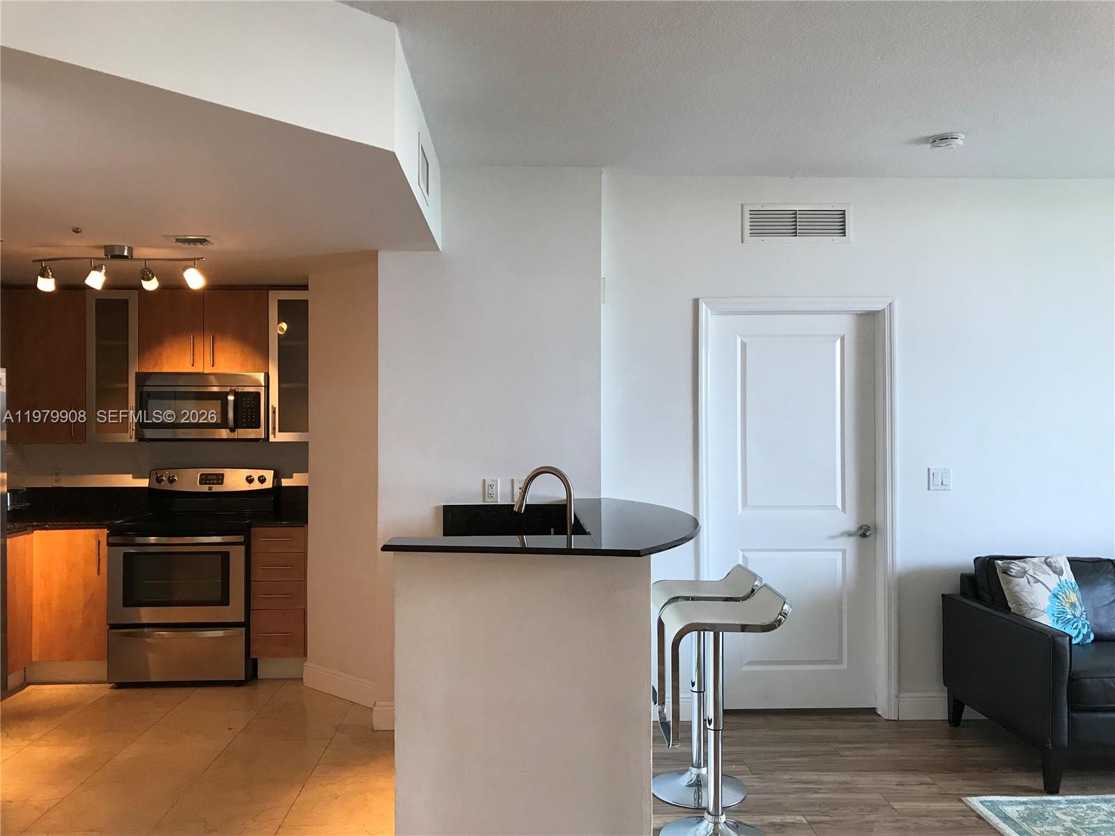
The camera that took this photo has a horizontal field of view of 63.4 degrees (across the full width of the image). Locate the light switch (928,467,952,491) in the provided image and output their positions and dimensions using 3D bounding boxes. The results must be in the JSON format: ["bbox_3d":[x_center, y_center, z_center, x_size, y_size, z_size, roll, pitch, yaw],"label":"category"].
[{"bbox_3d":[1.918,0.306,4.516,0.116,0.115,0.012,0,-1,-3],"label":"light switch"}]

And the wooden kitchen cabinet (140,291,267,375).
[{"bbox_3d":[-2.121,-0.516,5.558,0.765,0.503,0.330,0,0,-2],"label":"wooden kitchen cabinet"}]

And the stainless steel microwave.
[{"bbox_3d":[-2.097,-0.064,5.465,0.758,0.405,0.395,0,0,-2],"label":"stainless steel microwave"}]

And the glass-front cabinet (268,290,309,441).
[{"bbox_3d":[-1.577,-0.306,5.551,0.300,0.900,0.330,0,-1,-3],"label":"glass-front cabinet"}]

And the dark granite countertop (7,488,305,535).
[{"bbox_3d":[-2.500,0.532,5.300,2.140,0.200,0.800,0,-1,-3],"label":"dark granite countertop"}]

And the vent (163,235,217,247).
[{"bbox_3d":[-1.670,-0.811,4.185,0.220,0.015,0.270,0,-1,-3],"label":"vent"}]

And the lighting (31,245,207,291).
[{"bbox_3d":[-2.100,-0.714,4.330,0.840,0.200,0.180,0,-1,1],"label":"lighting"}]

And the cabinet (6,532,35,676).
[{"bbox_3d":[-3.243,1.009,4.900,0.585,0.725,0.340,0,0,-2],"label":"cabinet"}]

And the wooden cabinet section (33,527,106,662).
[{"bbox_3d":[-2.759,1.006,5.400,0.440,0.750,0.570,0,0,-3],"label":"wooden cabinet section"}]

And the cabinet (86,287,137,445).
[{"bbox_3d":[-2.659,-0.307,5.535,0.307,0.909,0.330,0,0,-2],"label":"cabinet"}]

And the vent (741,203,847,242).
[{"bbox_3d":[1.187,-0.966,4.478,0.543,0.194,0.025,0,0,-2],"label":"vent"}]

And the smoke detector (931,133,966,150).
[{"bbox_3d":[1.690,-1.191,3.910,0.145,0.045,0.145,0,-1,-3],"label":"smoke detector"}]

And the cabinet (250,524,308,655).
[{"bbox_3d":[-1.611,0.997,5.430,0.305,0.748,0.590,0,0,-2],"label":"cabinet"}]

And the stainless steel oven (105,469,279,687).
[{"bbox_3d":[-2.141,0.901,5.367,0.759,1.186,0.715,0,0,-2],"label":"stainless steel oven"}]

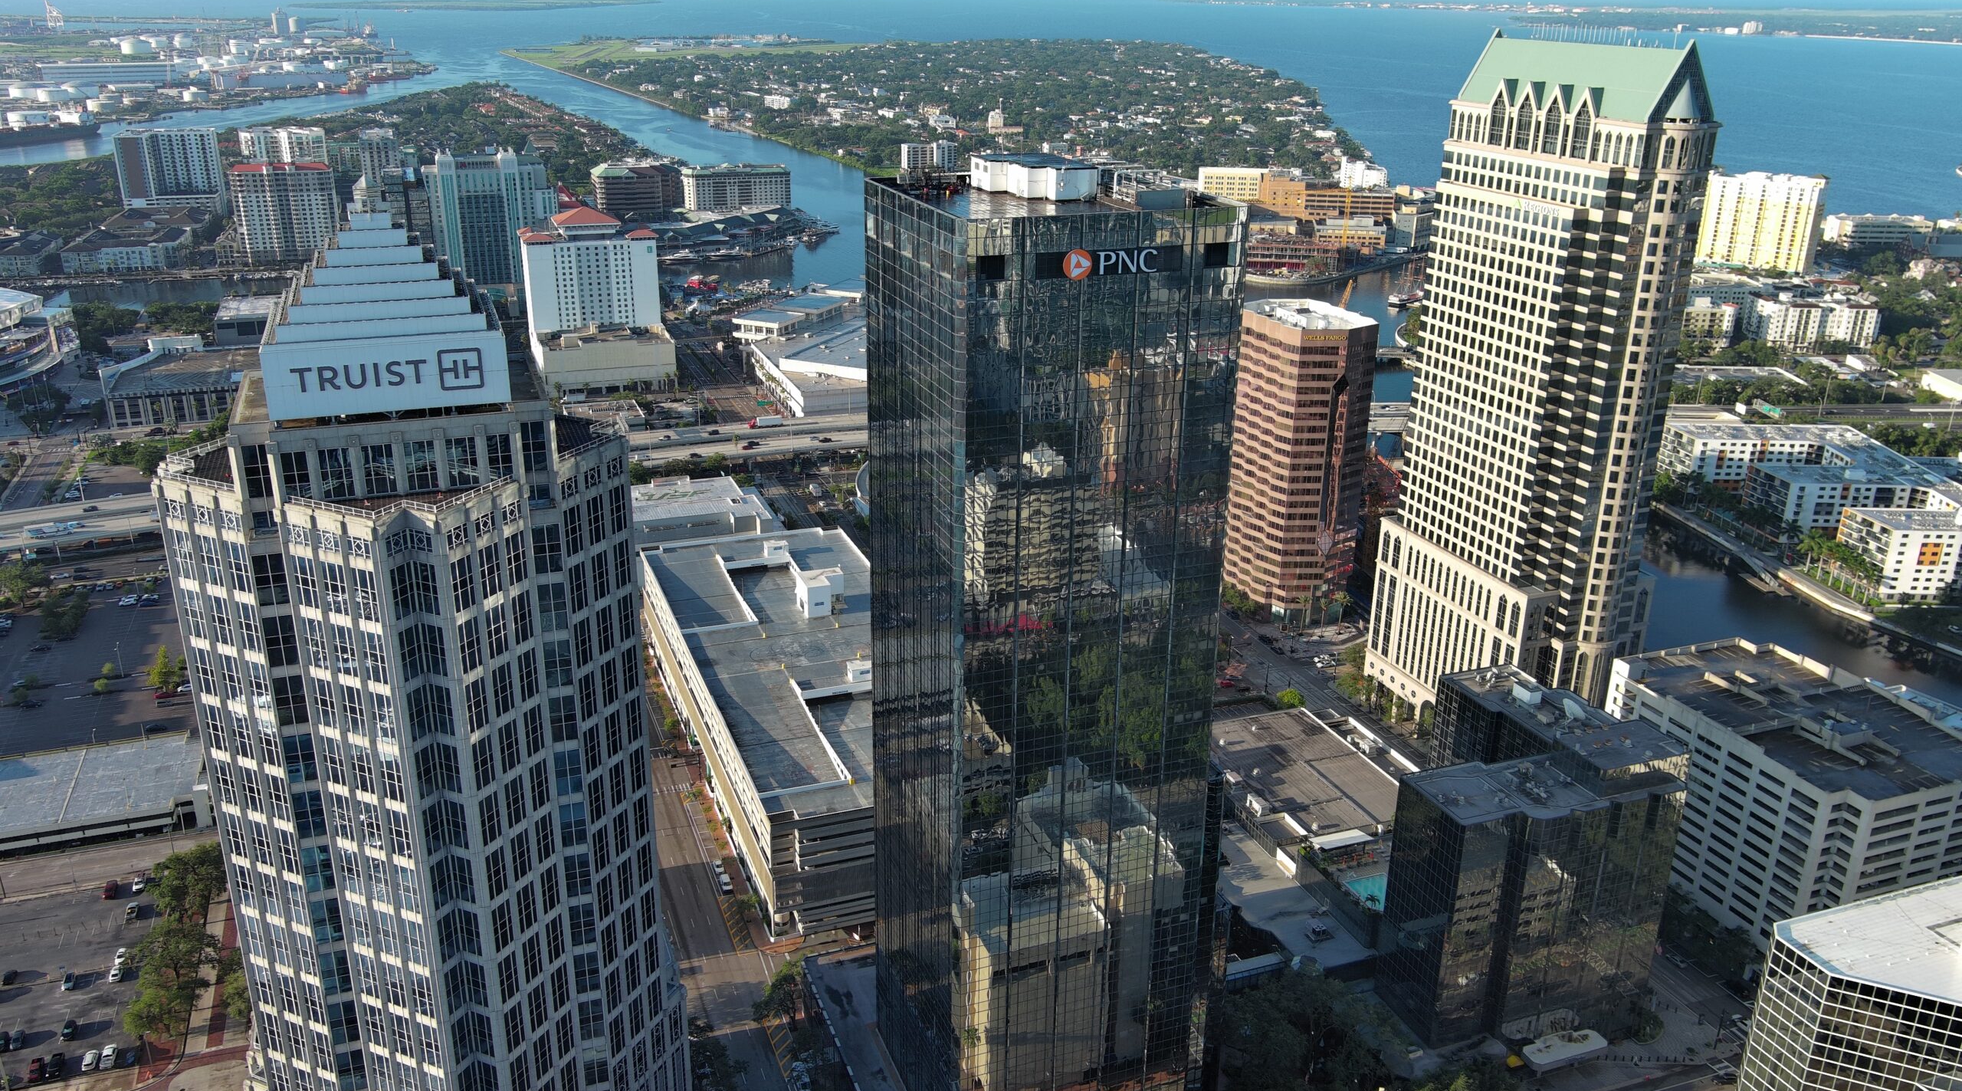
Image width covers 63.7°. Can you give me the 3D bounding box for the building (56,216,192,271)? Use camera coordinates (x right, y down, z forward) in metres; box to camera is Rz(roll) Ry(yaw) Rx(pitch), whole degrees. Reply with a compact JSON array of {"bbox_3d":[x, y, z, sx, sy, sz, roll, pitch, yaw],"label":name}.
[{"bbox_3d":[-556.960,-195.400,1034.450,66.000,19.000,82.000,-5,21,-15],"label":"building"}]

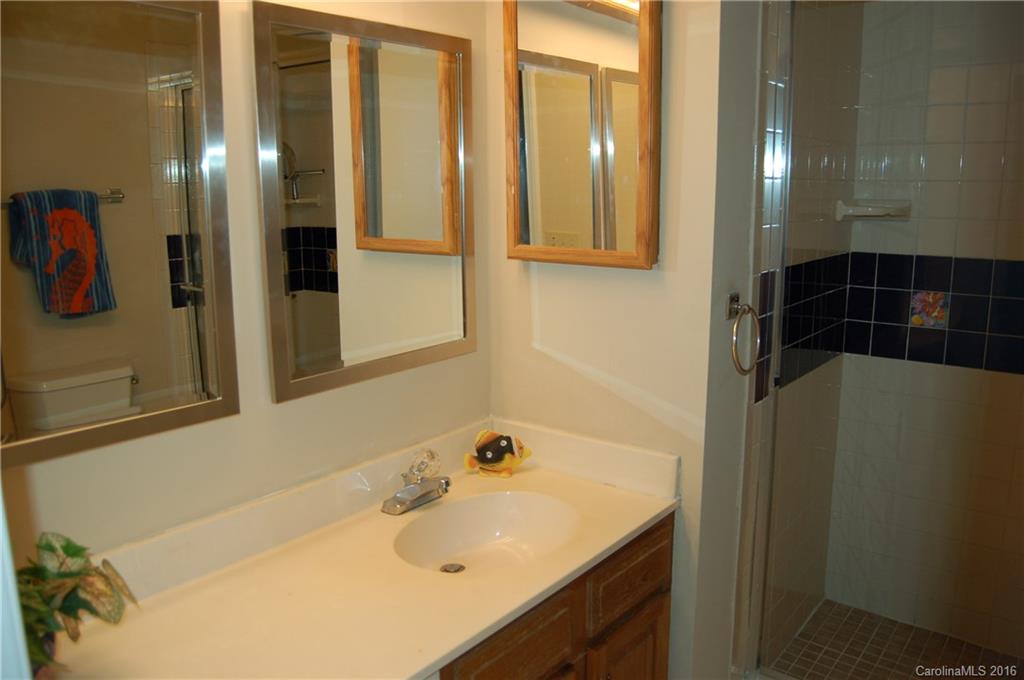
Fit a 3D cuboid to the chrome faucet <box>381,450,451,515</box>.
[{"bbox_3d":[-0.212,0.330,1.783,0.132,0.130,0.155,8,15,39],"label":"chrome faucet"}]

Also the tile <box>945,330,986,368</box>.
[{"bbox_3d":[1.381,0.029,2.331,0.108,0.108,0.010,8,15,39],"label":"tile"}]

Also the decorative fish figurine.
[{"bbox_3d":[-0.036,0.292,1.964,0.158,0.107,0.060,-1,11,-5],"label":"decorative fish figurine"}]

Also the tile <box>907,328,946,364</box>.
[{"bbox_3d":[1.295,0.015,2.397,0.107,0.107,0.010,9,14,39],"label":"tile"}]

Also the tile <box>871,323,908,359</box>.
[{"bbox_3d":[1.217,0.004,2.465,0.108,0.108,0.010,8,15,39],"label":"tile"}]

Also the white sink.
[{"bbox_3d":[-0.046,0.472,1.669,0.349,0.136,0.441,9,14,39],"label":"white sink"}]

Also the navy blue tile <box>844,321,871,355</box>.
[{"bbox_3d":[1.138,-0.009,2.525,0.080,0.107,0.010,9,14,39],"label":"navy blue tile"}]

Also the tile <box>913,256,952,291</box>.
[{"bbox_3d":[1.295,-0.202,2.355,0.108,0.108,0.010,8,15,39],"label":"tile"}]

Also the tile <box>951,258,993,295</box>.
[{"bbox_3d":[1.376,-0.189,2.289,0.108,0.108,0.010,8,15,39],"label":"tile"}]

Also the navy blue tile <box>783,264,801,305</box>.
[{"bbox_3d":[0.783,-0.152,2.136,0.010,0.107,0.107,9,14,39],"label":"navy blue tile"}]

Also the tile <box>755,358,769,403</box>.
[{"bbox_3d":[0.646,0.107,1.998,0.010,0.108,0.095,8,15,39],"label":"tile"}]

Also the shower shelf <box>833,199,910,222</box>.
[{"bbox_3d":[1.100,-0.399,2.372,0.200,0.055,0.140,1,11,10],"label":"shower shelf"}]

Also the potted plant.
[{"bbox_3d":[-0.720,0.423,1.212,0.204,0.199,0.213,9,14,39],"label":"potted plant"}]

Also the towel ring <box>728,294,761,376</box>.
[{"bbox_3d":[0.536,-0.011,1.807,0.055,0.179,0.153,9,14,39],"label":"towel ring"}]

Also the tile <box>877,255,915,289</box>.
[{"bbox_3d":[1.213,-0.214,2.422,0.108,0.108,0.010,8,15,39],"label":"tile"}]

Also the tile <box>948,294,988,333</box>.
[{"bbox_3d":[1.379,-0.080,2.310,0.108,0.108,0.010,8,15,39],"label":"tile"}]

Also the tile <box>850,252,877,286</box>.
[{"bbox_3d":[1.137,-0.223,2.483,0.080,0.107,0.010,9,14,39],"label":"tile"}]

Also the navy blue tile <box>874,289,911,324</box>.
[{"bbox_3d":[1.211,-0.105,2.444,0.107,0.107,0.010,9,14,39],"label":"navy blue tile"}]

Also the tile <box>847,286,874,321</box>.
[{"bbox_3d":[1.138,-0.116,2.504,0.080,0.107,0.010,9,14,39],"label":"tile"}]

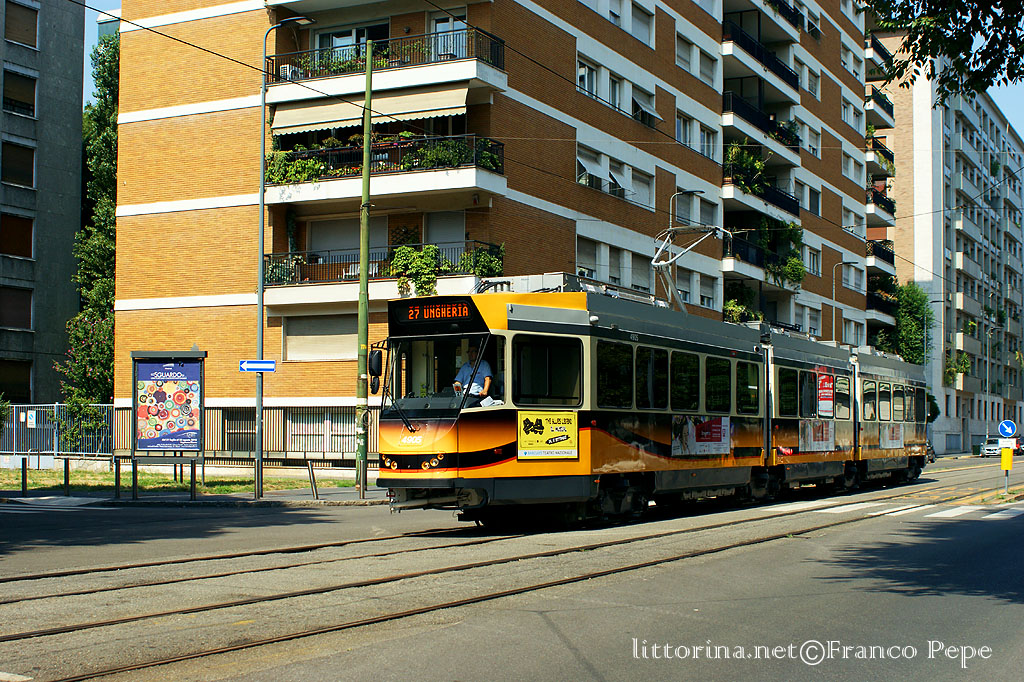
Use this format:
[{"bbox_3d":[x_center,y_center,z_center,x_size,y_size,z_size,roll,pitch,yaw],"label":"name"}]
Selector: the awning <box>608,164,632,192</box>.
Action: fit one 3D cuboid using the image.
[{"bbox_3d":[4.084,-5.917,54.650,0.450,0.850,1.453,-1,-4,26],"label":"awning"}]

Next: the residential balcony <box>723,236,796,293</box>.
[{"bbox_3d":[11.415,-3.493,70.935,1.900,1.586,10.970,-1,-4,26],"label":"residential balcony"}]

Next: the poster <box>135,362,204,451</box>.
[{"bbox_3d":[-7.783,1.461,33.500,1.500,2.080,0.120,0,-4,3],"label":"poster"}]

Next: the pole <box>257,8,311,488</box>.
[{"bbox_3d":[-4.705,-1.742,30.598,1.220,9.960,0.350,-1,-4,26],"label":"pole"}]

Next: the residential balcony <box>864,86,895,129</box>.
[{"bbox_3d":[21.985,-14.162,90.143,1.450,1.390,5.690,-1,-4,27],"label":"residential balcony"}]

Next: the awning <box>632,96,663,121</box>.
[{"bbox_3d":[5.115,-8.586,55.010,0.480,0.540,2.270,-1,-4,27],"label":"awning"}]

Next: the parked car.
[{"bbox_3d":[38.869,8.589,118.906,1.780,1.500,4.200,-1,-4,24],"label":"parked car"}]

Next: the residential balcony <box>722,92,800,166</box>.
[{"bbox_3d":[11.143,-9.579,68.239,1.500,1.410,10.490,-1,-4,27],"label":"residential balcony"}]

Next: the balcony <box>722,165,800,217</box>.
[{"bbox_3d":[11.149,-6.446,68.092,1.500,1.430,10.540,-1,-4,27],"label":"balcony"}]

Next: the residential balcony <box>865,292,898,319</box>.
[{"bbox_3d":[21.800,-1.800,89.145,1.450,1.420,5.690,-1,-4,27],"label":"residential balcony"}]

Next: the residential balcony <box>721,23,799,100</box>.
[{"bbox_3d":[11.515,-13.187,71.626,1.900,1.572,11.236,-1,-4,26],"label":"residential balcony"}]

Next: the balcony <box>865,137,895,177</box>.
[{"bbox_3d":[21.967,-11.073,89.950,1.450,1.400,5.680,-1,-4,27],"label":"balcony"}]

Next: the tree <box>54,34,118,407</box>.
[{"bbox_3d":[-15.808,-3.496,56.459,4.000,16.674,4.000,-1,-4,26],"label":"tree"}]

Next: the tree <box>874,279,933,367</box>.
[{"bbox_3d":[25.838,1.920,96.621,4.200,11.673,4.200,-1,-4,26],"label":"tree"}]

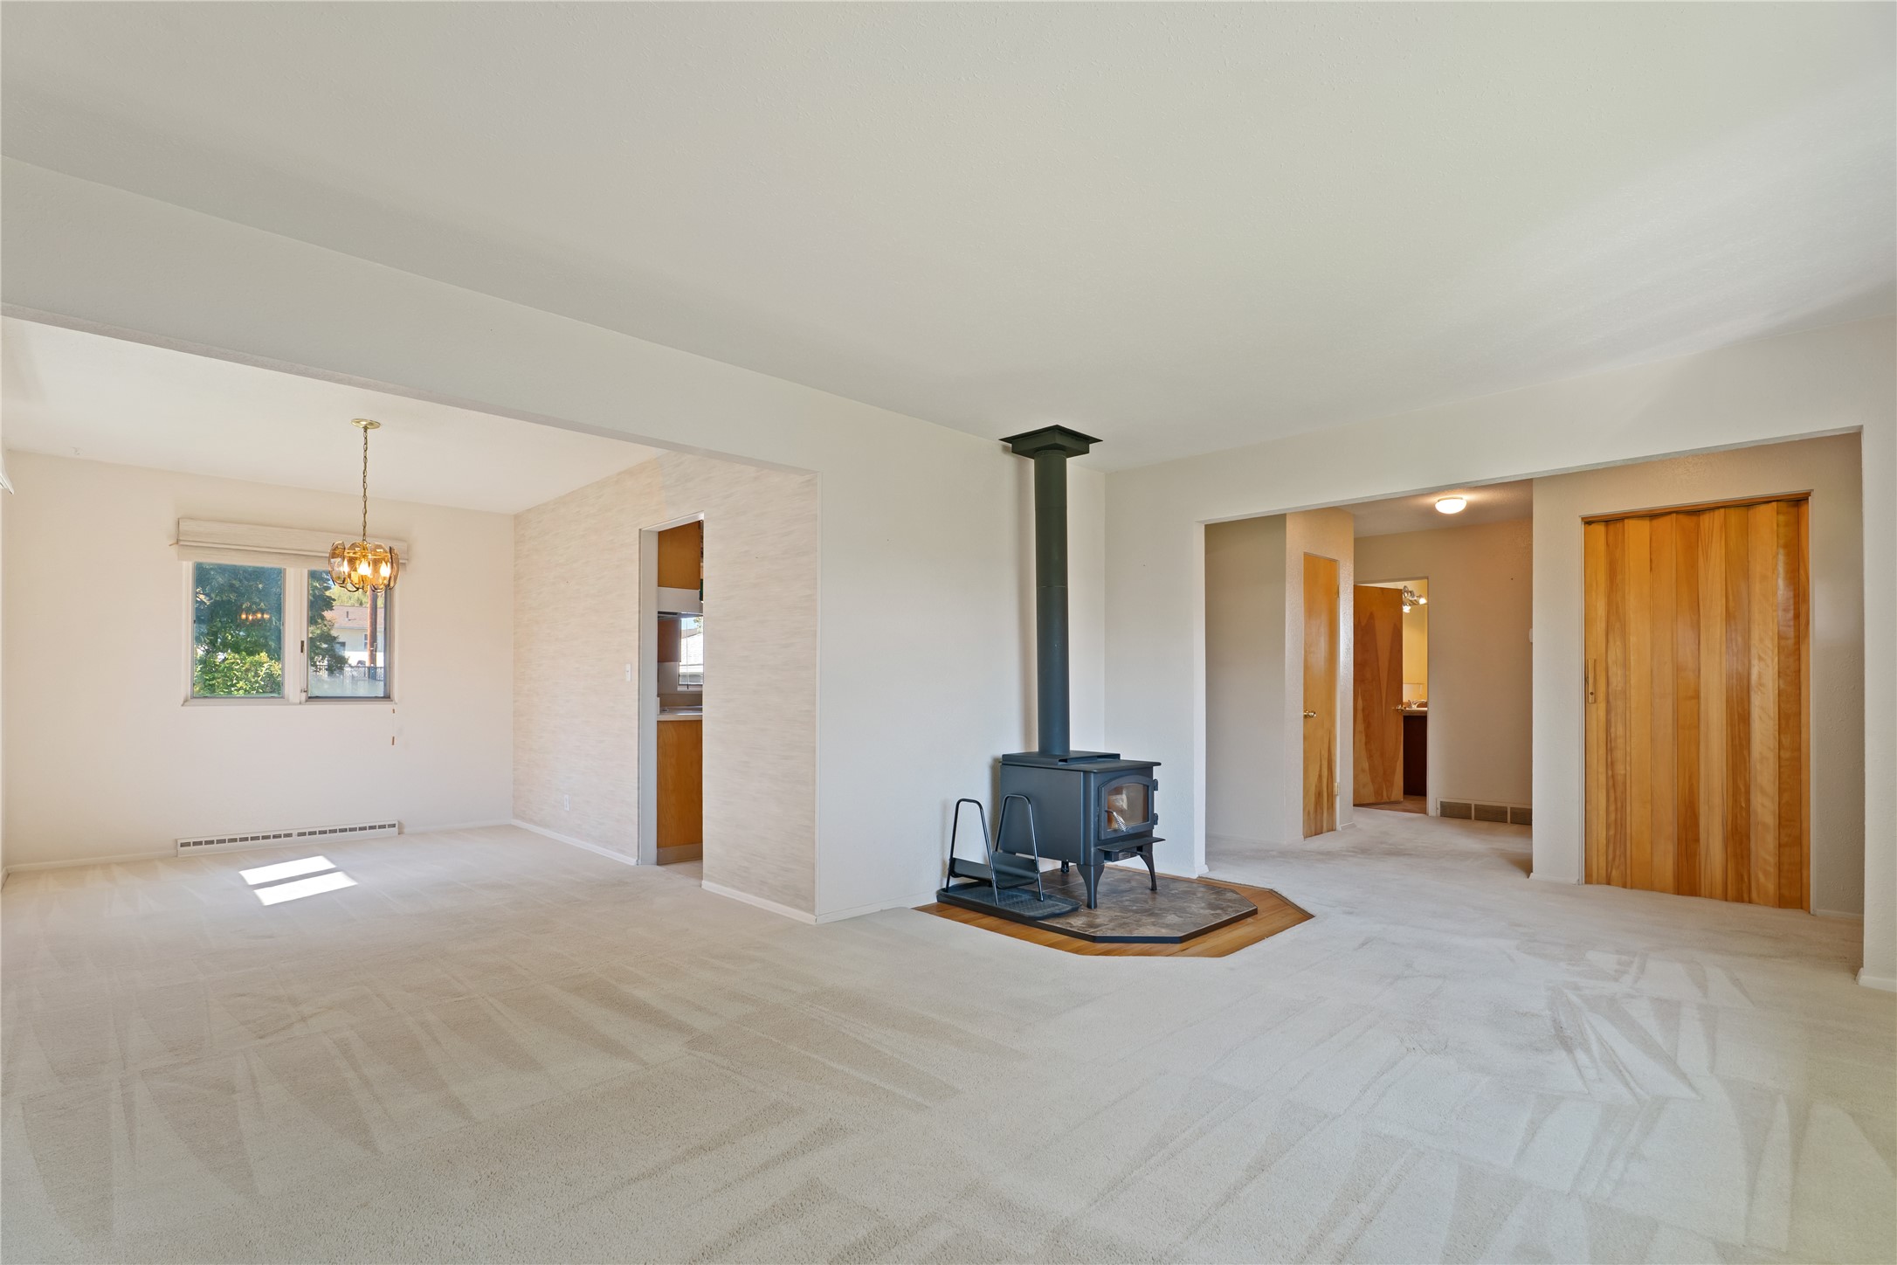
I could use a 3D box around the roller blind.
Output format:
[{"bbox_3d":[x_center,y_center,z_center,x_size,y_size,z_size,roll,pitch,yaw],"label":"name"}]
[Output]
[{"bbox_3d":[-4.410,-0.572,5.753,1.242,0.237,0.085,2,-3,-41],"label":"roller blind"}]

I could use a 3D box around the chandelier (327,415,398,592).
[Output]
[{"bbox_3d":[-3.043,-0.664,4.394,0.371,0.902,0.371,2,-3,-41],"label":"chandelier"}]

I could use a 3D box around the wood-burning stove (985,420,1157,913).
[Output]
[{"bbox_3d":[0.714,0.144,4.455,0.635,2.422,0.800,3,-3,-44],"label":"wood-burning stove"}]

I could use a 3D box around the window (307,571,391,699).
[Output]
[{"bbox_3d":[-4.246,-0.003,5.991,0.527,0.964,0.070,2,-3,-41],"label":"window"}]

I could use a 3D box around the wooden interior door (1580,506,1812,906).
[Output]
[{"bbox_3d":[3.944,0.377,4.489,0.898,2.080,0.080,-2,-3,44],"label":"wooden interior door"}]

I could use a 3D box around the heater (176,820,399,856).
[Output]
[{"bbox_3d":[-4.441,1.394,5.739,1.190,0.102,0.055,2,-3,-41],"label":"heater"}]

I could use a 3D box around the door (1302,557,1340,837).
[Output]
[{"bbox_3d":[2.812,0.476,6.343,0.575,2.090,0.045,2,-3,-41],"label":"door"}]

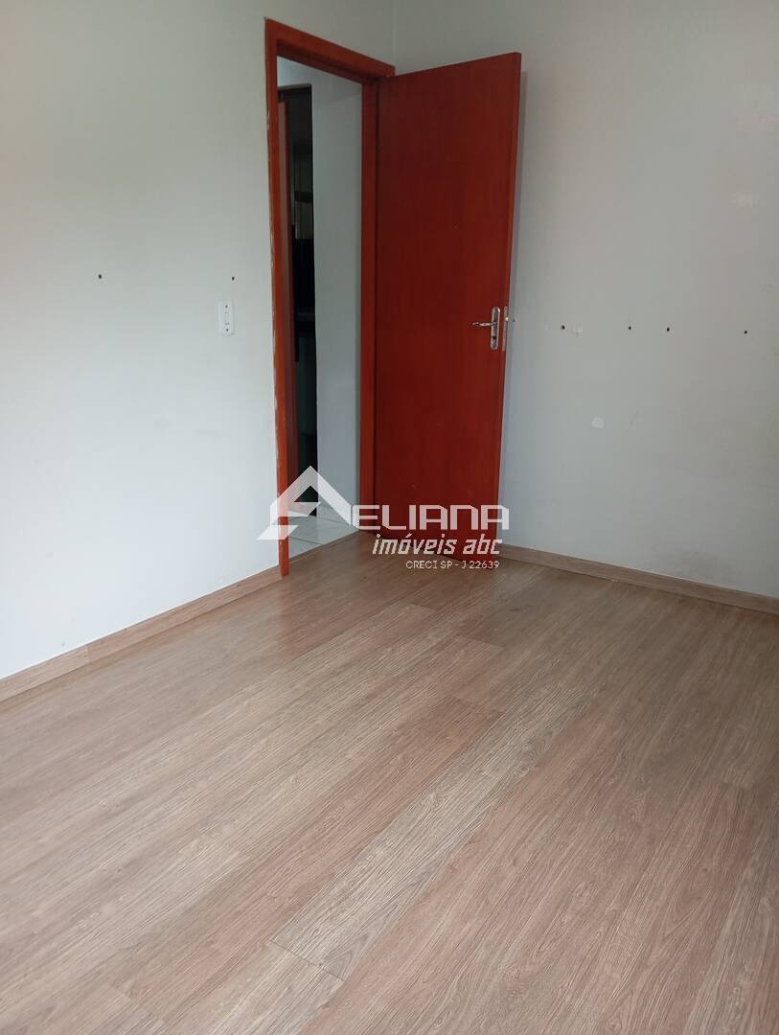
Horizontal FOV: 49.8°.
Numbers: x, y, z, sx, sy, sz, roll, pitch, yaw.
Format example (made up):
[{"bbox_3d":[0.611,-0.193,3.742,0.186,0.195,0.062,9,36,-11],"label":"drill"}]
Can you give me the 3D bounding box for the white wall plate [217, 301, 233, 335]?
[{"bbox_3d":[-0.602,-0.736,3.095,0.013,0.119,0.073,11,19,31],"label":"white wall plate"}]

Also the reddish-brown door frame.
[{"bbox_3d":[-0.280,-0.874,3.715,0.140,2.163,0.855,11,19,32],"label":"reddish-brown door frame"}]

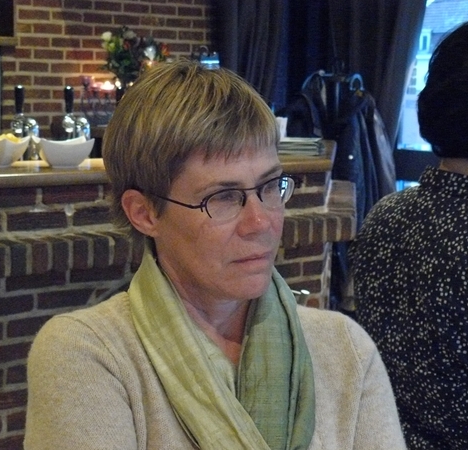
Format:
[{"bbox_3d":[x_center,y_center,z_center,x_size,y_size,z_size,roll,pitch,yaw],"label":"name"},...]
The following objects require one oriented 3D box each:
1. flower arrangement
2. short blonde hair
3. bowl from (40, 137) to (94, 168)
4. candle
[{"bbox_3d":[-0.527,-0.871,6.150,0.350,0.360,0.320,-4,9,-37],"label":"flower arrangement"},{"bbox_3d":[-0.045,-0.084,1.287,0.176,0.188,0.205,-15,20,-35],"label":"short blonde hair"},{"bbox_3d":[-0.518,-0.222,3.550,0.162,0.088,0.162,-1,7,-18],"label":"bowl"},{"bbox_3d":[-0.675,-0.739,6.200,0.070,0.066,0.070,1,7,0],"label":"candle"}]

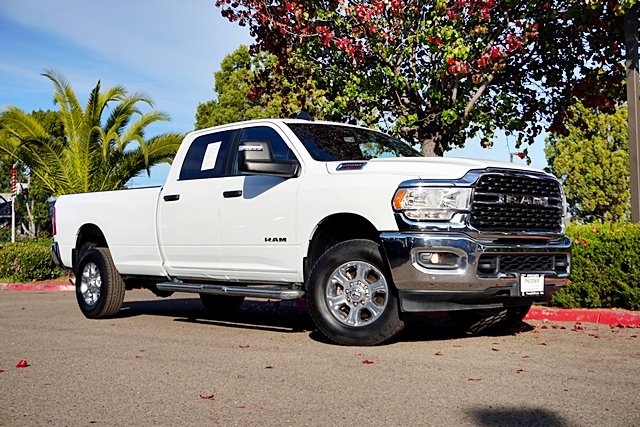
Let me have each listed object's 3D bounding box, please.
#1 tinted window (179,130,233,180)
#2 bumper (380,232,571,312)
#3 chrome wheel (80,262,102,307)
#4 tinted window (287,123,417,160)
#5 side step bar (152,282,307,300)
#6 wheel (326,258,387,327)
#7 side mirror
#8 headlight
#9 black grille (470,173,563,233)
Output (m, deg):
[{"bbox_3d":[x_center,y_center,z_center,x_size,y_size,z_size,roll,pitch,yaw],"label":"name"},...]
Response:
[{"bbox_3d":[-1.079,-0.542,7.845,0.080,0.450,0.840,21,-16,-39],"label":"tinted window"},{"bbox_3d":[1.391,0.432,6.341,2.040,0.570,0.630,1,-4,-41],"label":"bumper"},{"bbox_3d":[-2.579,0.820,9.511,0.180,0.495,0.495,1,-4,-41],"label":"chrome wheel"},{"bbox_3d":[0.420,-0.617,7.475,1.500,0.160,0.740,1,36,-41],"label":"tinted window"},{"bbox_3d":[-0.885,0.693,7.429,0.140,0.100,2.280,1,-4,-41],"label":"side step bar"},{"bbox_3d":[0.304,0.610,6.263,0.495,0.495,0.180,-2,-3,19],"label":"wheel"},{"bbox_3d":[-0.432,-0.419,6.712,0.420,0.310,0.280,1,-4,-41],"label":"side mirror"},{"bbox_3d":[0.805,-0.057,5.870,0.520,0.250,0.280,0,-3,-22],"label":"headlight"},{"bbox_3d":[1.520,-0.073,6.208,1.170,0.460,0.140,1,-4,-41],"label":"black grille"}]

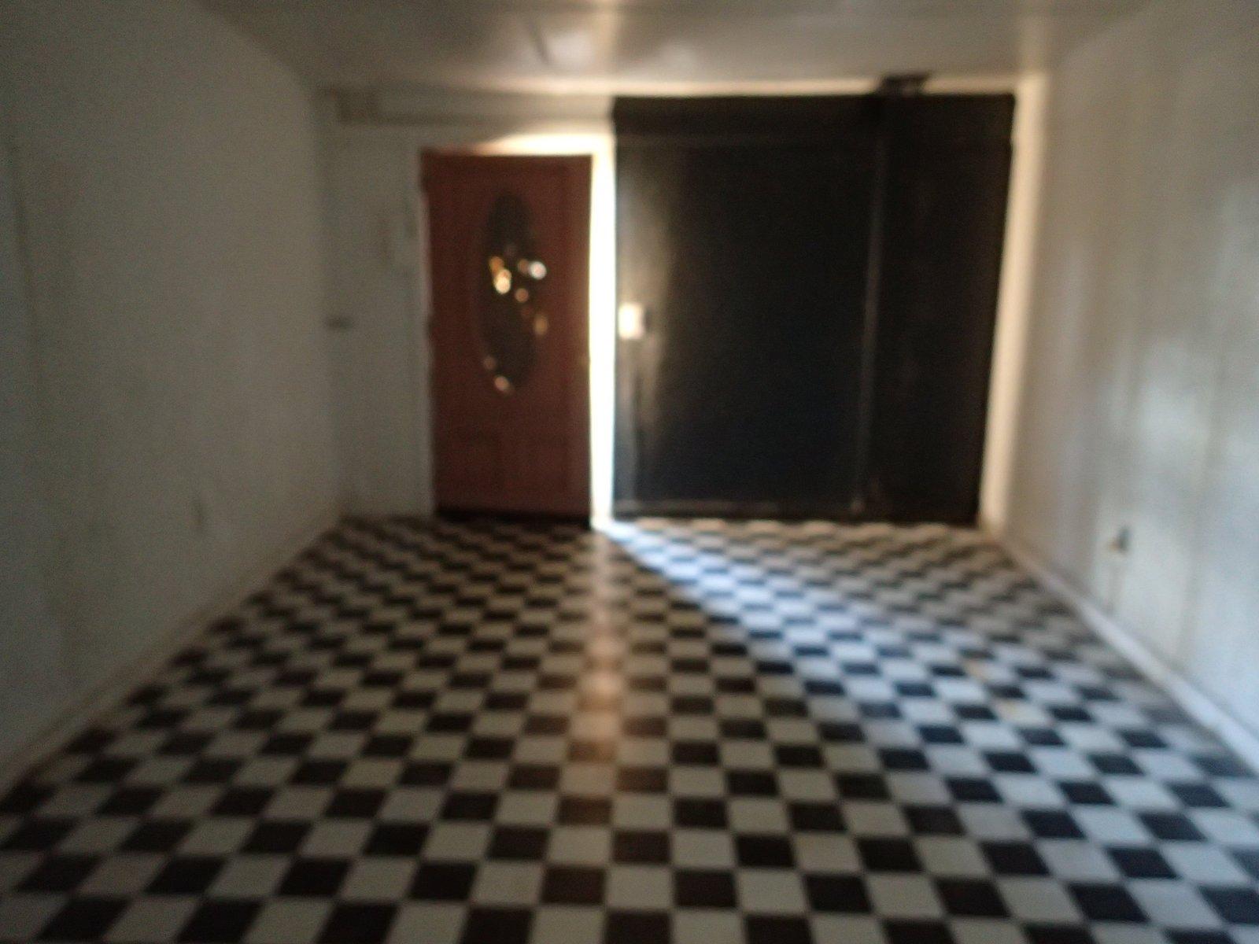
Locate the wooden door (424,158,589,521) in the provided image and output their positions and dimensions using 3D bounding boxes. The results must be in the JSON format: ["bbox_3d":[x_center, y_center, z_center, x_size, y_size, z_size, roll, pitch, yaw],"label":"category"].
[{"bbox_3d":[-0.666,-0.730,5.119,0.924,2.009,0.050,1,13,5],"label":"wooden door"}]

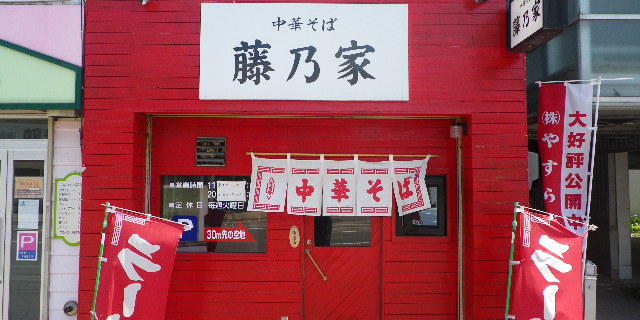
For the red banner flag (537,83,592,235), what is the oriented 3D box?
[{"bbox_3d":[2.743,0.027,5.757,0.600,1.760,0.100,0,-3,7],"label":"red banner flag"}]

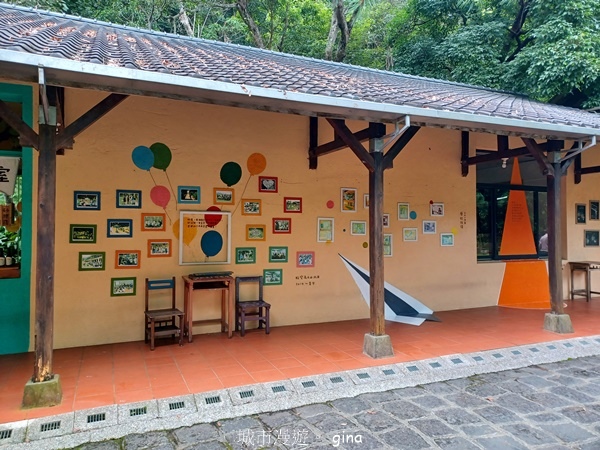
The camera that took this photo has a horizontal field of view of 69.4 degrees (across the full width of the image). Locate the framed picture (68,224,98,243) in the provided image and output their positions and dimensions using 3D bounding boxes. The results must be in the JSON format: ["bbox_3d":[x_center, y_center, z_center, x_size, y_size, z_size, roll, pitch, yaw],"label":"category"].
[{"bbox_3d":[-2.660,0.111,5.324,0.285,0.229,0.028,0,-1,-23],"label":"framed picture"}]

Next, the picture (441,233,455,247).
[{"bbox_3d":[2.607,0.263,7.663,0.295,0.233,0.020,0,-1,-23],"label":"picture"}]

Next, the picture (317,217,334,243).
[{"bbox_3d":[0.400,0.075,6.691,0.287,0.377,0.020,0,-1,-23],"label":"picture"}]

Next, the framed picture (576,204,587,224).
[{"bbox_3d":[5.892,-0.228,9.079,0.300,0.410,0.025,0,-1,-23],"label":"framed picture"}]

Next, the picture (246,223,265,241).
[{"bbox_3d":[-0.597,0.111,5.949,0.284,0.225,0.030,0,-1,-24],"label":"picture"}]

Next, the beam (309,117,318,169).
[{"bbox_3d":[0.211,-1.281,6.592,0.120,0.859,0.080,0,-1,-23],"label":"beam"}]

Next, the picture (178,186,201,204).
[{"bbox_3d":[-1.499,-0.405,5.861,0.297,0.237,0.020,0,-1,-23],"label":"picture"}]

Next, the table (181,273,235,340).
[{"bbox_3d":[-1.151,1.048,5.513,0.560,0.755,0.370,0,-1,-24],"label":"table"}]

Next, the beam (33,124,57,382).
[{"bbox_3d":[-2.108,0.215,3.605,0.125,2.132,0.125,1,-2,-25],"label":"beam"}]

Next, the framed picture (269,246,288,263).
[{"bbox_3d":[-0.318,0.457,6.588,0.310,0.239,0.025,1,-2,-25],"label":"framed picture"}]

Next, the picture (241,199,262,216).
[{"bbox_3d":[-0.656,-0.234,5.932,0.284,0.223,0.030,0,-1,-24],"label":"picture"}]

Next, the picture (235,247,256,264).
[{"bbox_3d":[-0.770,0.437,6.168,0.296,0.236,0.020,0,-1,-23],"label":"picture"}]

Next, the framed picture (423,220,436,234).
[{"bbox_3d":[2.360,0.050,7.852,0.300,0.239,0.025,1,-2,-25],"label":"framed picture"}]

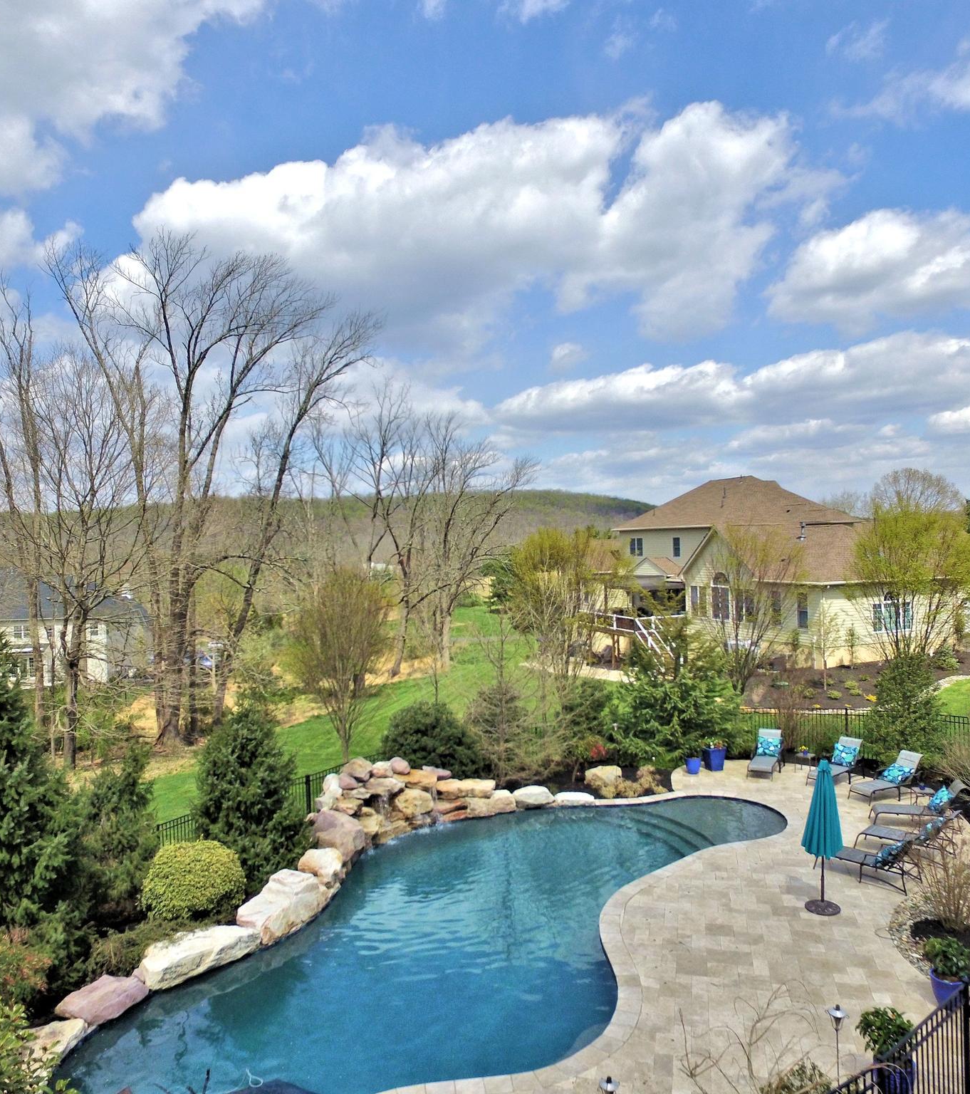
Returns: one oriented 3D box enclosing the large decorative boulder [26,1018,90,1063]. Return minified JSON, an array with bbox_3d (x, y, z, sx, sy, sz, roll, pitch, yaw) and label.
[{"bbox_3d":[-5.630,6.469,11.000,0.700,0.360,0.800,-1,1,6],"label":"large decorative boulder"}]

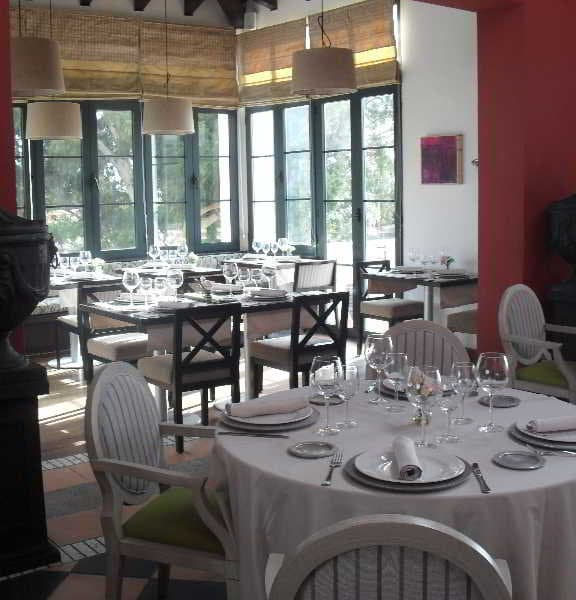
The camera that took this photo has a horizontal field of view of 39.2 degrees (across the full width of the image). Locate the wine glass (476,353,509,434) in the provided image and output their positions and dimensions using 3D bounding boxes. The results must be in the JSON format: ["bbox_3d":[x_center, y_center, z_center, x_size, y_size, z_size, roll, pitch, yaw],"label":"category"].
[{"bbox_3d":[0.621,0.281,2.461,0.096,0.228,0.096,-1,8,0],"label":"wine glass"}]

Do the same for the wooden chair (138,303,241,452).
[{"bbox_3d":[-0.593,0.424,4.860,0.455,0.820,0.510,-7,9,-35],"label":"wooden chair"}]

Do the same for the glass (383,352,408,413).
[{"bbox_3d":[0.355,0.263,2.659,0.080,0.192,0.080,-1,8,0],"label":"glass"}]

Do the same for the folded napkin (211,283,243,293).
[{"bbox_3d":[-0.443,-0.087,5.866,0.260,0.045,0.060,4,9,32],"label":"folded napkin"}]

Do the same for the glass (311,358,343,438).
[{"bbox_3d":[0.117,0.291,2.472,0.095,0.226,0.095,-1,8,0],"label":"glass"}]

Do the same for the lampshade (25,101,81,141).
[{"bbox_3d":[-2.006,-1.534,6.950,0.480,0.290,0.480,-1,8,0],"label":"lampshade"}]

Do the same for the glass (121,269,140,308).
[{"bbox_3d":[-1.048,-0.080,5.390,0.107,0.228,0.107,-1,8,0],"label":"glass"}]

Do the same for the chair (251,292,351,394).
[{"bbox_3d":[0.090,0.354,5.428,0.430,0.845,0.500,-6,9,-33],"label":"chair"}]

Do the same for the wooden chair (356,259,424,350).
[{"bbox_3d":[0.921,0.084,7.158,0.450,0.820,0.520,-7,9,-35],"label":"wooden chair"}]

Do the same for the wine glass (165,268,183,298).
[{"bbox_3d":[-0.747,-0.089,5.343,0.100,0.214,0.100,-1,8,0],"label":"wine glass"}]

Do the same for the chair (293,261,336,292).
[{"bbox_3d":[0.098,0.072,7.293,0.440,0.840,0.540,-7,9,-35],"label":"chair"}]

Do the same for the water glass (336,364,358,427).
[{"bbox_3d":[0.187,0.302,2.539,0.069,0.183,0.069,-1,8,0],"label":"water glass"}]

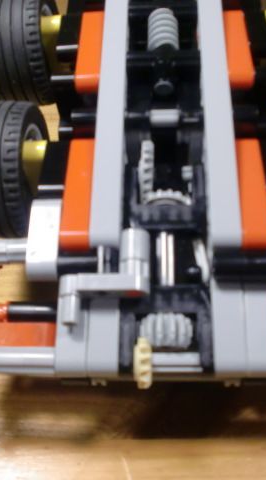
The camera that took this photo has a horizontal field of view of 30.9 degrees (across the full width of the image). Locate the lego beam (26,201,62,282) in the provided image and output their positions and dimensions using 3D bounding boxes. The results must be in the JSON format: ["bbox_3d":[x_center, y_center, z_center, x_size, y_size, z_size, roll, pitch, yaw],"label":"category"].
[{"bbox_3d":[-0.023,-0.001,0.133,0.008,0.008,0.024,0,64,3],"label":"lego beam"}]

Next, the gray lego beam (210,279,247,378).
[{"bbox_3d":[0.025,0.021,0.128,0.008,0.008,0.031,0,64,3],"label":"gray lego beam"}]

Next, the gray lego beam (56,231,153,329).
[{"bbox_3d":[-0.007,0.010,0.127,0.023,0.008,0.025,0,64,3],"label":"gray lego beam"}]

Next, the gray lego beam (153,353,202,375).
[{"bbox_3d":[0.011,0.031,0.123,0.013,0.005,0.005,0,64,3],"label":"gray lego beam"}]

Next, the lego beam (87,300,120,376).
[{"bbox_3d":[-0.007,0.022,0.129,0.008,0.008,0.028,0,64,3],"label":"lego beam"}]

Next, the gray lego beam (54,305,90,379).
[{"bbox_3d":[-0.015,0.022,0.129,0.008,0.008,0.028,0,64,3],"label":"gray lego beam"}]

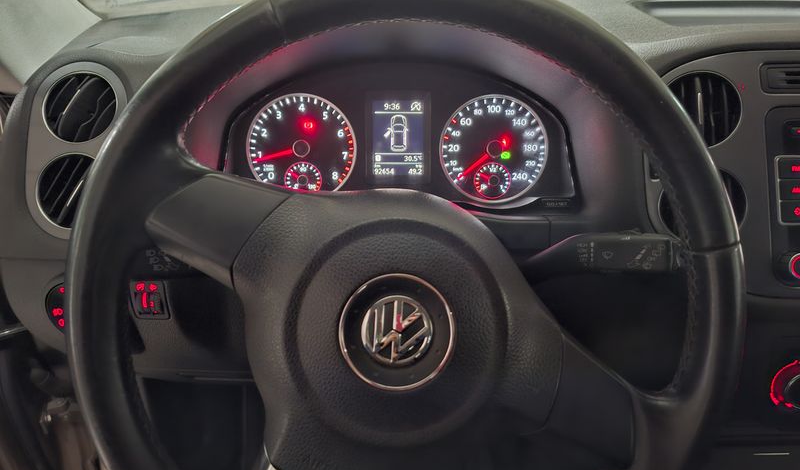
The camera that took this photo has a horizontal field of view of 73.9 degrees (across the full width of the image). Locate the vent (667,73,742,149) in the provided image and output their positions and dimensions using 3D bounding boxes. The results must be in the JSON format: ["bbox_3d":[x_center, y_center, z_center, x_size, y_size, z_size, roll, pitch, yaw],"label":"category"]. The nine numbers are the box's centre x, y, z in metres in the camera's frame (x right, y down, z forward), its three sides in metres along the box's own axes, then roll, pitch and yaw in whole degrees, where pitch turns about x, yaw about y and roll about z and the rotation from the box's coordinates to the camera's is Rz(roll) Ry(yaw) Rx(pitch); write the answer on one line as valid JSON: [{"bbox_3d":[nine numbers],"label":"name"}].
[{"bbox_3d":[0.231,-0.095,0.416,0.061,0.061,0.022,0,-2,13],"label":"vent"}]

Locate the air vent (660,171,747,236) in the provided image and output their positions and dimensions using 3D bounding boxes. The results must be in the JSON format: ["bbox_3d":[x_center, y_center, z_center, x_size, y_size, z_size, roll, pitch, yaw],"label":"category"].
[{"bbox_3d":[0.229,-0.021,0.406,0.061,0.061,0.022,0,-2,13],"label":"air vent"}]

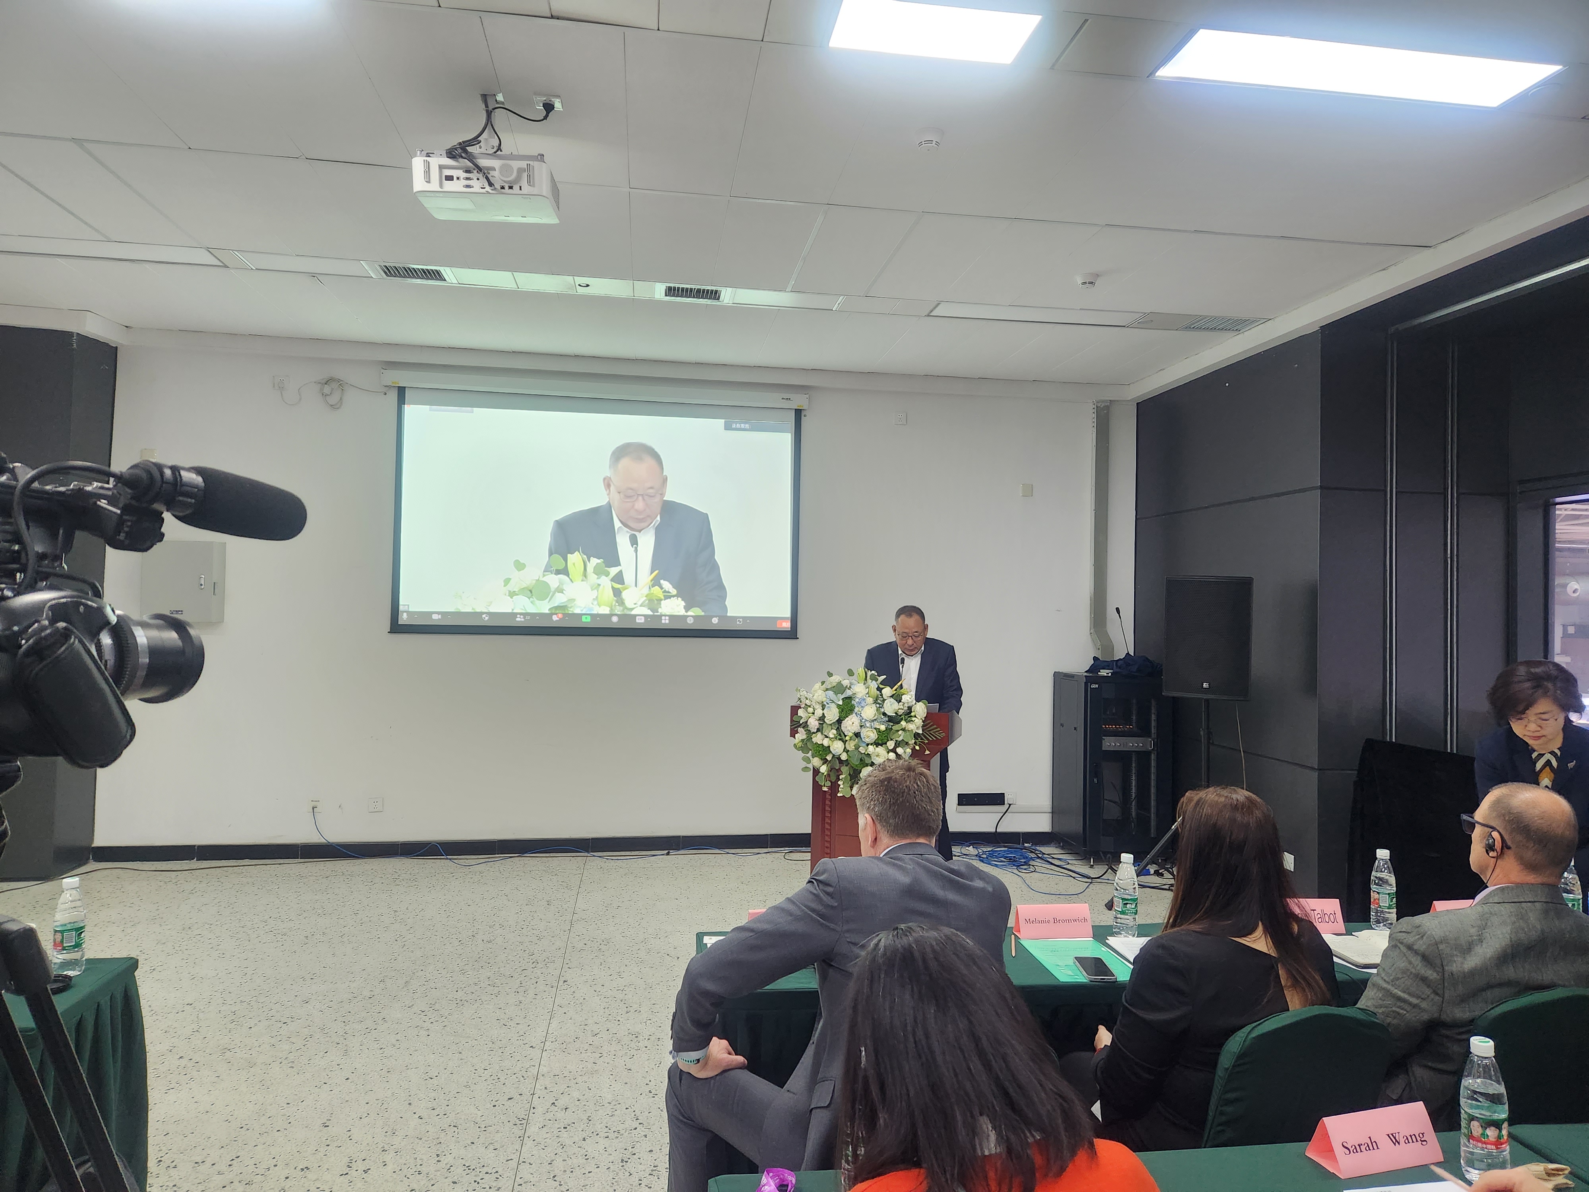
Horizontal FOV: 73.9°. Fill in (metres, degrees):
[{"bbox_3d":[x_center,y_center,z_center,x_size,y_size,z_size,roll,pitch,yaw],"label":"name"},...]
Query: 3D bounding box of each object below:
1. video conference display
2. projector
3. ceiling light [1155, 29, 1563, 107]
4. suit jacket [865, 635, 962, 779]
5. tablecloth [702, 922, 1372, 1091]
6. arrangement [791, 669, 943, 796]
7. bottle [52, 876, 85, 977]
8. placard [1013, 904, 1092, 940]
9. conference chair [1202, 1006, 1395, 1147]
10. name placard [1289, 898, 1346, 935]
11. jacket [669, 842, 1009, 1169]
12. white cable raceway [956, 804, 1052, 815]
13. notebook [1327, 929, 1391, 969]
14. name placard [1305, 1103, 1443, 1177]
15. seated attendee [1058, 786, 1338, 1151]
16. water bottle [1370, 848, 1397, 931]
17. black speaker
[{"bbox_3d":[-1.332,-0.546,7.319,2.770,1.650,0.060,1,-2,-8],"label":"video conference display"},{"bbox_3d":[-0.993,-1.319,3.447,0.410,0.118,0.320,0,6,-7],"label":"projector"},{"bbox_3d":[1.708,-1.603,3.204,1.195,0.050,0.295,1,-1,-8],"label":"ceiling light"},{"bbox_3d":[0.650,0.615,5.780,0.560,0.750,0.400,1,-2,10],"label":"suit jacket"},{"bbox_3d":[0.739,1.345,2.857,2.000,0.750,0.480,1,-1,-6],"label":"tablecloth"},{"bbox_3d":[0.354,0.666,5.150,0.710,0.600,0.420,1,-2,18],"label":"arrangement"},{"bbox_3d":[-1.737,0.793,2.534,0.065,0.230,0.065,1,-2,-8],"label":"bottle"},{"bbox_3d":[0.740,0.927,3.020,0.211,0.085,0.074,1,-2,-8],"label":"placard"},{"bbox_3d":[0.984,1.273,2.355,0.450,0.890,0.570,1,-1,-12],"label":"conference chair"},{"bbox_3d":[1.517,0.946,3.122,0.210,0.085,0.083,1,-1,-5],"label":"name placard"},{"bbox_3d":[0.110,0.878,2.270,0.630,0.670,0.480,2,-2,-22],"label":"jacket"},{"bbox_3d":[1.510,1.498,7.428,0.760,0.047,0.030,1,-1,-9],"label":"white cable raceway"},{"bbox_3d":[1.612,0.975,2.905,0.290,0.022,0.215,1,-1,-7],"label":"notebook"},{"bbox_3d":[0.972,0.902,1.770,0.211,0.081,0.079,2,-2,-18],"label":"name placard"},{"bbox_3d":[0.880,1.054,2.360,0.480,1.310,0.720,1,-2,-13],"label":"seated attendee"},{"bbox_3d":[1.762,0.877,3.152,0.066,0.232,0.066,1,-1,-8],"label":"water bottle"},{"bbox_3d":[2.320,0.234,5.930,0.440,0.660,0.410,1,-1,22],"label":"black speaker"}]

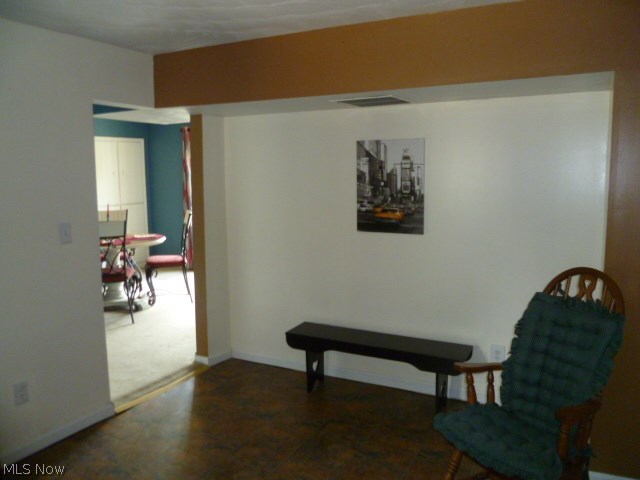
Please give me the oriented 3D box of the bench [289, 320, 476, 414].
[{"bbox_3d":[0.378,0.894,3.560,1.247,0.425,0.331,3,8,27],"label":"bench"}]

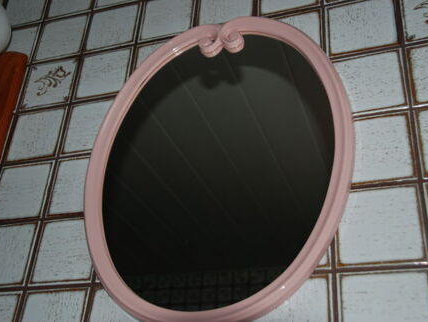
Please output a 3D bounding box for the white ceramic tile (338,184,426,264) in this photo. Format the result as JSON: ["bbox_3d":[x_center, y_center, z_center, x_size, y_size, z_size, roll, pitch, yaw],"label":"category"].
[{"bbox_3d":[0.196,0.079,0.665,0.100,0.100,0.009,-7,-32,18],"label":"white ceramic tile"}]

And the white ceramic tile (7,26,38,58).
[{"bbox_3d":[-0.383,-0.214,1.083,0.100,0.100,0.009,-7,-32,18],"label":"white ceramic tile"}]

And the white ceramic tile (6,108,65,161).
[{"bbox_3d":[-0.295,-0.043,0.941,0.100,0.100,0.009,-7,-32,18],"label":"white ceramic tile"}]

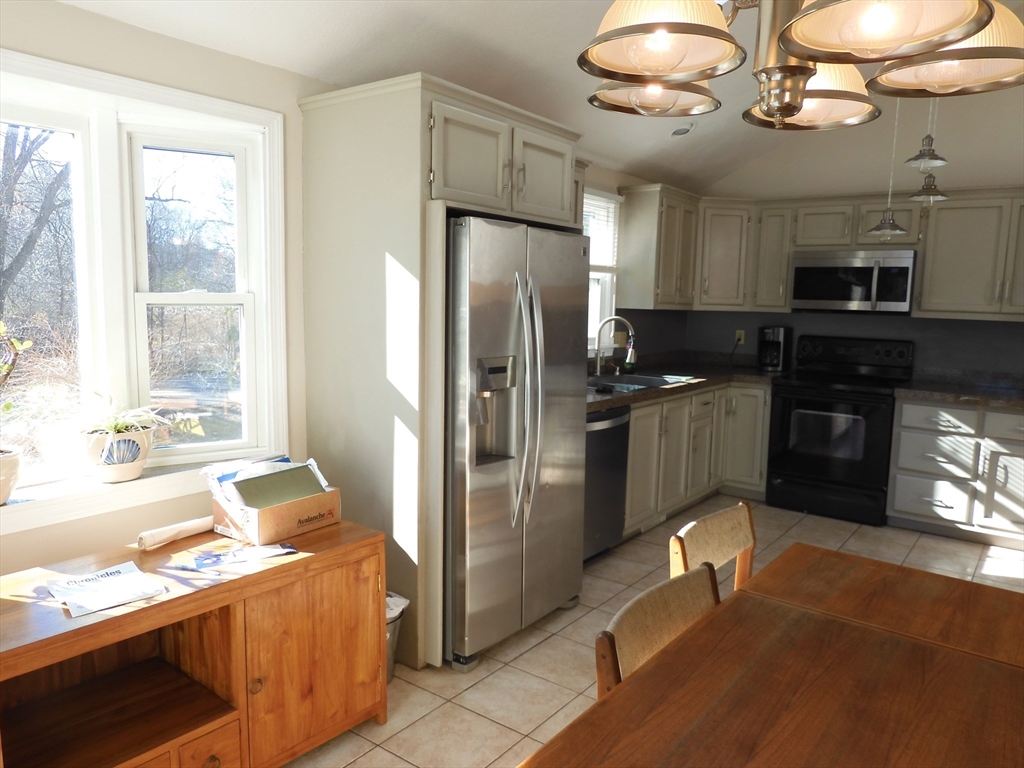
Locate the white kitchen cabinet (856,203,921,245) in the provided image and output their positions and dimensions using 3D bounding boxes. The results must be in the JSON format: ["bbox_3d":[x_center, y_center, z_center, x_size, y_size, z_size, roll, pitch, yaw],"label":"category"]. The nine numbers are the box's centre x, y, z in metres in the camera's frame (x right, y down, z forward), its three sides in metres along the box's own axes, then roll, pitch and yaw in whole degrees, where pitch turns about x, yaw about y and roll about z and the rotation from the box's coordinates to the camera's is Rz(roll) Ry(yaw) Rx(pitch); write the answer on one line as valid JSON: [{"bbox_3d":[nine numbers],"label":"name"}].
[{"bbox_3d":[2.621,-1.086,4.890,0.375,0.295,0.330,6,8,37],"label":"white kitchen cabinet"}]

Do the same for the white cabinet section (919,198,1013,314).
[{"bbox_3d":[3.011,-0.826,4.704,0.465,0.740,0.324,6,8,37],"label":"white cabinet section"}]

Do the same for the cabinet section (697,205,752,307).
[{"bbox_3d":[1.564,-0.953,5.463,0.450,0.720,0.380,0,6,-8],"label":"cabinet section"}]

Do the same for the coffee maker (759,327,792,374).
[{"bbox_3d":[2.019,-0.267,5.442,0.185,0.335,0.240,6,8,37],"label":"coffee maker"}]

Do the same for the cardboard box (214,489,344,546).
[{"bbox_3d":[-0.787,0.425,2.403,0.235,0.118,0.313,5,7,34],"label":"cardboard box"}]

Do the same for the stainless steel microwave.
[{"bbox_3d":[2.456,-0.709,5.068,0.764,0.429,0.423,6,8,37],"label":"stainless steel microwave"}]

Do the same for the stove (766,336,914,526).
[{"bbox_3d":[2.316,0.285,5.023,0.768,1.187,0.670,6,8,37],"label":"stove"}]

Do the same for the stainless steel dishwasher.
[{"bbox_3d":[0.246,0.549,4.038,0.634,0.870,0.609,6,8,37],"label":"stainless steel dishwasher"}]

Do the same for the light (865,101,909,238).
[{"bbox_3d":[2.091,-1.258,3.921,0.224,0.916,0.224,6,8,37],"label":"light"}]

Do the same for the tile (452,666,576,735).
[{"bbox_3d":[0.017,1.145,2.584,0.341,0.010,0.336,6,8,37],"label":"tile"}]

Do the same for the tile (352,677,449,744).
[{"bbox_3d":[-0.460,1.143,2.520,0.336,0.010,0.336,6,8,37],"label":"tile"}]

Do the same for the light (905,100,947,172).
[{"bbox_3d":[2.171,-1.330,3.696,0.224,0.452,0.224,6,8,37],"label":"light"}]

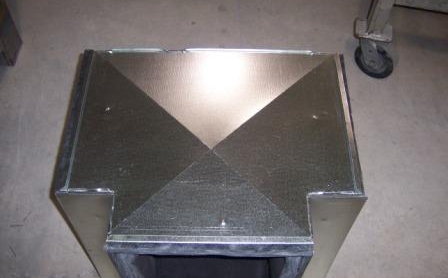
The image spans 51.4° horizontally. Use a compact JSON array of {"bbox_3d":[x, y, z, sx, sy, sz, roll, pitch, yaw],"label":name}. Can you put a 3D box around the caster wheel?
[{"bbox_3d":[0.521,-0.275,1.612,0.137,0.150,0.052,38,62,23],"label":"caster wheel"}]

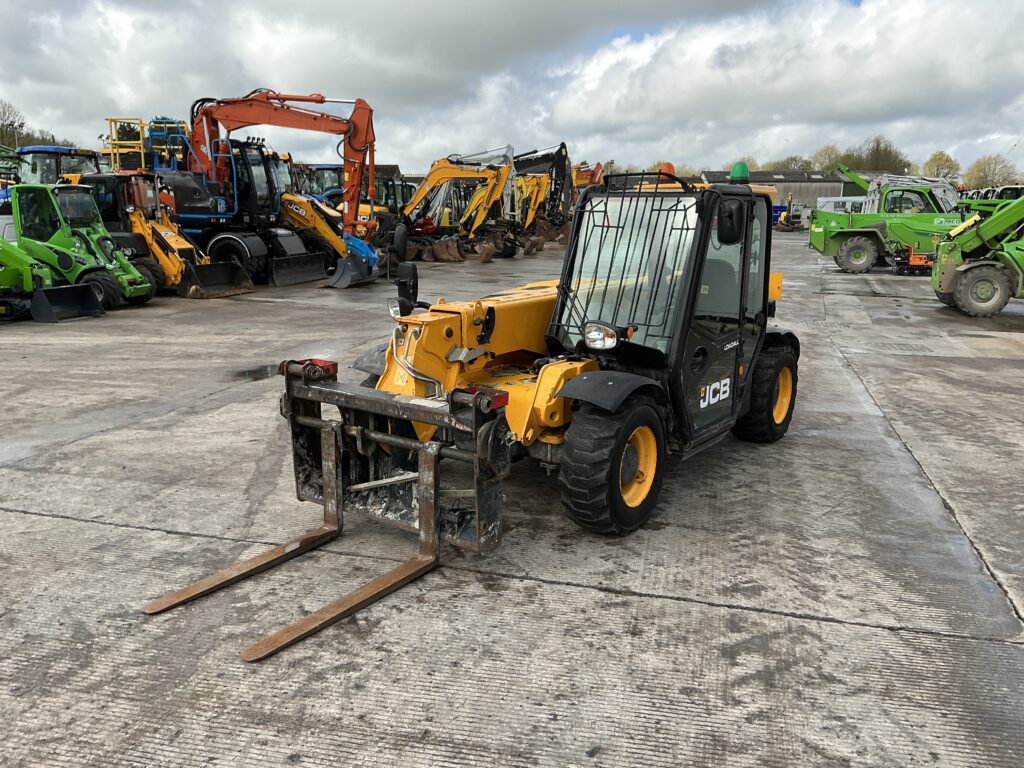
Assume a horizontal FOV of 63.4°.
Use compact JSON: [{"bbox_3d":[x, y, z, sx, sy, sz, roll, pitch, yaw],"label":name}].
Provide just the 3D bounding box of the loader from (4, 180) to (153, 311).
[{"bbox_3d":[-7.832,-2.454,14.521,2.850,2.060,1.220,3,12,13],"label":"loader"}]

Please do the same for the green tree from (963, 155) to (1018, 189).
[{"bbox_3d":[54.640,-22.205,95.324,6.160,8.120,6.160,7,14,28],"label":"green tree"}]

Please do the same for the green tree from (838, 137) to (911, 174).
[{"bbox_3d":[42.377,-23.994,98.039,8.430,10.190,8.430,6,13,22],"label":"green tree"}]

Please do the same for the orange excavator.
[{"bbox_3d":[-6.066,-4.570,19.230,6.350,4.280,2.550,4,13,17],"label":"orange excavator"}]

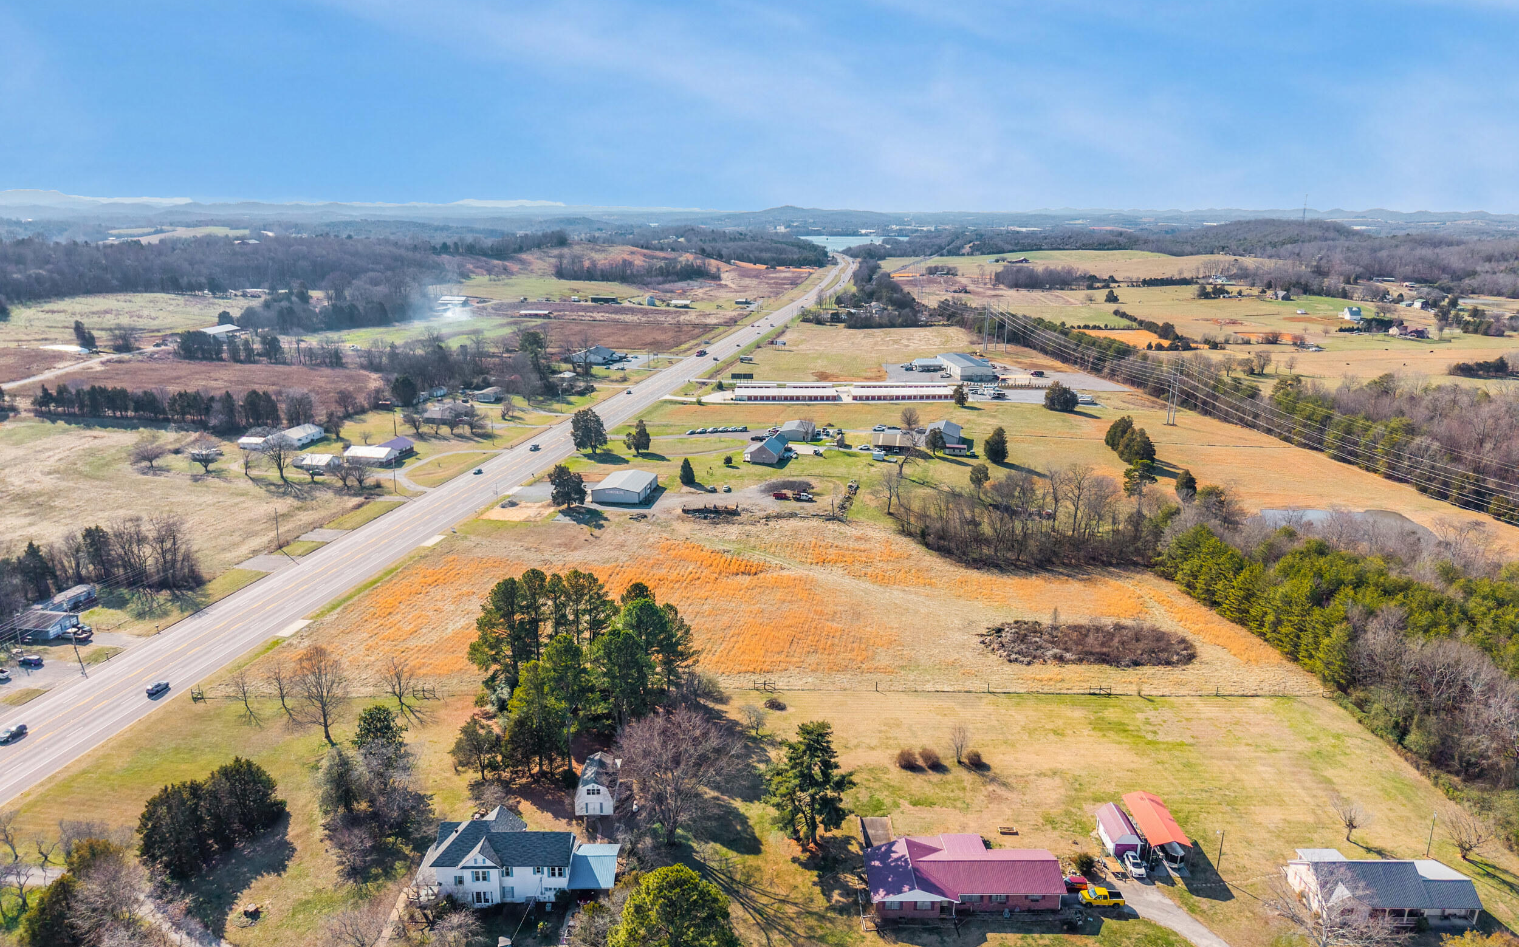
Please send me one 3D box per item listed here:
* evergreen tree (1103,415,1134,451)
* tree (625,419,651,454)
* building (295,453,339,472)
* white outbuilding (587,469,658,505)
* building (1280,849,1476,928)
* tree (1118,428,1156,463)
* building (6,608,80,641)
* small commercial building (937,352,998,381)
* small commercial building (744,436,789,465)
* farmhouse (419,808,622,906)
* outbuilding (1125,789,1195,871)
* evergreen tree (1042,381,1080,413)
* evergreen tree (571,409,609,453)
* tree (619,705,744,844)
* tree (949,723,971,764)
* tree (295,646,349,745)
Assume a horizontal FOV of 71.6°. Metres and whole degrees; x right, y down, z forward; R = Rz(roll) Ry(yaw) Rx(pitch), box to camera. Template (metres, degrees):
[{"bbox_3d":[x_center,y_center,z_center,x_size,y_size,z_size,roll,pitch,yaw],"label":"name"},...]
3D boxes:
[{"bbox_3d":[136.421,-15.265,396.034,11.500,13.000,11.500,0,14,0],"label":"evergreen tree"},{"bbox_3d":[-45.069,-13.511,390.502,9.620,13.100,9.620,0,14,0],"label":"tree"},{"bbox_3d":[-152.700,-4.158,364.480,11.300,4.800,10.600,2,14,6],"label":"building"},{"bbox_3d":[-41.900,3.976,331.828,14.600,4.900,22.500,2,14,8],"label":"white outbuilding"},{"bbox_3d":[80.100,52.272,135.387,20.300,6.000,12.300,0,14,0],"label":"building"},{"bbox_3d":[135.510,-10.100,378.190,13.210,12.430,11.890,0,14,0],"label":"tree"},{"bbox_3d":[-151.900,31.478,223.772,9.200,4.100,8.300,2,14,8],"label":"building"},{"bbox_3d":[112.857,-58.245,577.956,17.500,7.900,45.000,-1,14,-6],"label":"small commercial building"},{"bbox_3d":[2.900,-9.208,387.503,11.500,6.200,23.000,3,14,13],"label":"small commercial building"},{"bbox_3d":[-31.600,50.370,139.500,26.000,8.700,11.600,0,14,0],"label":"farmhouse"},{"bbox_3d":[56.100,50.300,149.070,5.450,4.200,12.800,0,14,1],"label":"outbuilding"},{"bbox_3d":[137.460,-35.410,479.360,15.660,13.560,14.880,0,14,0],"label":"evergreen tree"},{"bbox_3d":[-62.621,-15.990,390.699,13.500,17.000,13.500,0,14,0],"label":"evergreen tree"},{"bbox_3d":[-10.795,42.644,146.089,17.160,19.500,17.160,0,14,0],"label":"tree"},{"bbox_3d":[32.397,43.470,169.773,3.500,7.100,3.500,0,14,0],"label":"tree"},{"bbox_3d":[-73.064,36.818,176.245,8.190,16.200,8.190,0,14,0],"label":"tree"}]

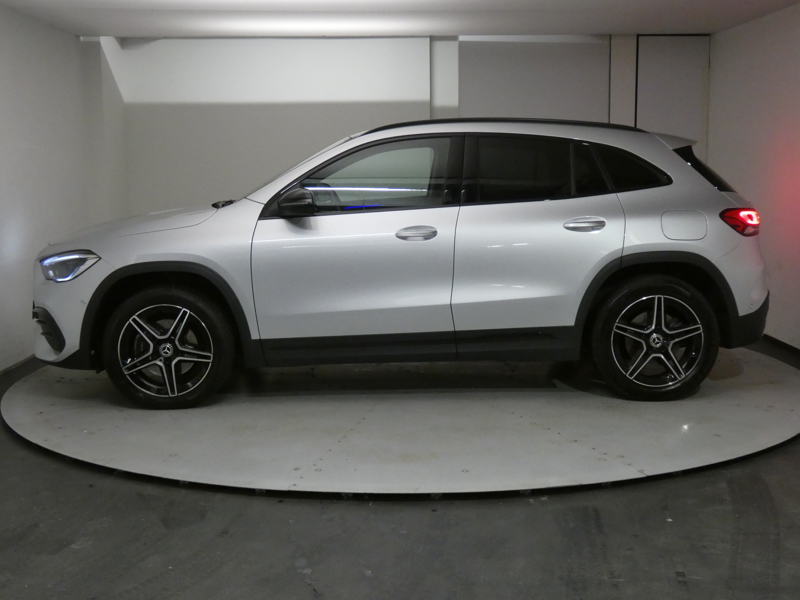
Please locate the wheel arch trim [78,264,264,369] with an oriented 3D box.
[{"bbox_3d":[-1.258,0.077,5.514,1.000,0.605,0.150,-1,7,-1],"label":"wheel arch trim"}]

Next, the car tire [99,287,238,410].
[{"bbox_3d":[-1.295,0.252,5.589,0.716,0.716,0.235,-1,7,-1],"label":"car tire"}]

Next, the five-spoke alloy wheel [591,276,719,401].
[{"bbox_3d":[1.433,0.210,5.652,0.716,0.716,0.235,-1,7,-1],"label":"five-spoke alloy wheel"}]

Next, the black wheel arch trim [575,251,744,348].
[{"bbox_3d":[1.437,-0.006,5.566,0.944,0.546,0.140,-1,7,-1],"label":"black wheel arch trim"}]

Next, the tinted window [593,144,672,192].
[{"bbox_3d":[1.310,-0.740,5.584,0.447,0.297,0.060,-1,-19,-1],"label":"tinted window"}]

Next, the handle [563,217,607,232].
[{"bbox_3d":[1.016,-0.414,5.470,0.240,0.091,0.055,-1,7,-1],"label":"handle"}]

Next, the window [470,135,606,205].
[{"bbox_3d":[0.789,-0.727,5.560,0.758,0.420,0.060,-1,-19,-1],"label":"window"}]

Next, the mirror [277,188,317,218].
[{"bbox_3d":[-0.560,-0.525,5.394,0.195,0.154,0.220,-1,7,-1],"label":"mirror"}]

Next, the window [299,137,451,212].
[{"bbox_3d":[-0.139,-0.699,5.533,0.841,0.455,0.060,-1,-17,-1],"label":"window"}]

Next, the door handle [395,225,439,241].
[{"bbox_3d":[0.096,-0.367,5.443,0.230,0.088,0.055,-1,7,-1],"label":"door handle"}]

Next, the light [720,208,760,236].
[{"bbox_3d":[1.923,-0.448,5.692,0.302,0.159,0.360,-1,7,-1],"label":"light"}]

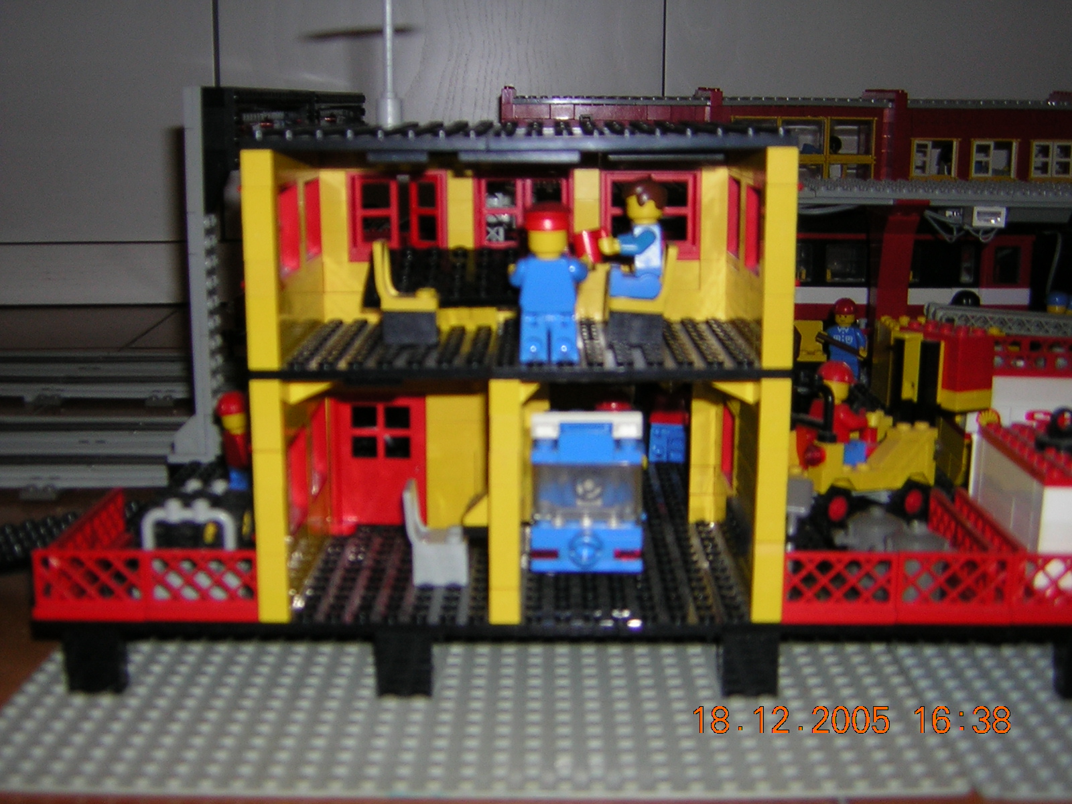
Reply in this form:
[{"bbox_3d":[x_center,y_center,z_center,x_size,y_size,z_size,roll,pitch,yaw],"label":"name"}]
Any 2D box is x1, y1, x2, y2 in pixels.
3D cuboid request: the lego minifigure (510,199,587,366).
[{"bbox_3d":[0.003,-0.033,0.362,0.021,0.043,0.016,0,12,0],"label":"lego minifigure"}]

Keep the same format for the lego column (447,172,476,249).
[{"bbox_3d":[-0.024,-0.060,0.421,0.008,0.027,0.008,0,11,0],"label":"lego column"}]

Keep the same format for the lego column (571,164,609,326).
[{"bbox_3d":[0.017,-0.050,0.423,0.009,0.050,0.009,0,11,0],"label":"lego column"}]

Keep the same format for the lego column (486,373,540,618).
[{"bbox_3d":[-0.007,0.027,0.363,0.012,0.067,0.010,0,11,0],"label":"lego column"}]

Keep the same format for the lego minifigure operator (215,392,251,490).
[{"bbox_3d":[-0.104,0.018,0.458,0.013,0.044,0.019,0,12,0],"label":"lego minifigure operator"}]

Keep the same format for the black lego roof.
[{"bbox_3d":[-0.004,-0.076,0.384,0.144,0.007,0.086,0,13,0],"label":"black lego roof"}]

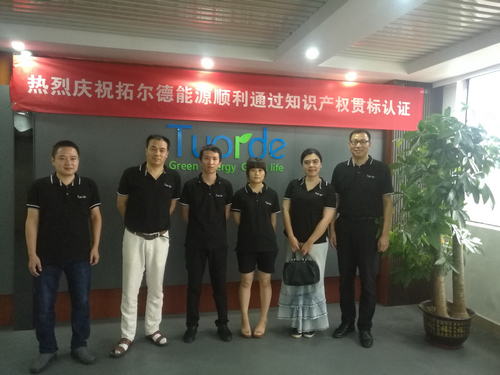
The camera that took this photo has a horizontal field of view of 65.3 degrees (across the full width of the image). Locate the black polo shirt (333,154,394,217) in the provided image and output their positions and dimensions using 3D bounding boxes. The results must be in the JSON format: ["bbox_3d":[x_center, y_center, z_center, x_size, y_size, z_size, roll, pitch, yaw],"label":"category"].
[{"bbox_3d":[0.969,0.001,3.386,0.522,0.548,0.290,2,3,16],"label":"black polo shirt"}]

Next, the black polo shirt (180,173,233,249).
[{"bbox_3d":[-0.367,0.199,3.317,0.450,0.654,0.260,1,3,-13],"label":"black polo shirt"}]

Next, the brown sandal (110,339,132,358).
[{"bbox_3d":[-0.992,1.226,3.057,0.100,0.090,0.265,2,3,17],"label":"brown sandal"}]

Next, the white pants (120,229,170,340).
[{"bbox_3d":[-0.842,0.794,3.163,0.389,0.913,0.300,0,3,-22],"label":"white pants"}]

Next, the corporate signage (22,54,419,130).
[{"bbox_3d":[-0.060,-0.864,3.776,4.005,0.470,0.030,1,3,-14],"label":"corporate signage"}]

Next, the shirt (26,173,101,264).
[{"bbox_3d":[-1.343,0.224,2.840,0.490,0.666,0.290,0,3,-22],"label":"shirt"}]

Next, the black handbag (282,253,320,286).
[{"bbox_3d":[0.430,0.680,3.234,0.312,0.285,0.130,2,3,8],"label":"black handbag"}]

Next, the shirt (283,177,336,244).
[{"bbox_3d":[0.525,0.206,3.430,0.469,0.596,0.270,2,3,9],"label":"shirt"}]

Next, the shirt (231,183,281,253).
[{"bbox_3d":[0.053,0.263,3.406,0.438,0.615,0.250,1,3,-4],"label":"shirt"}]

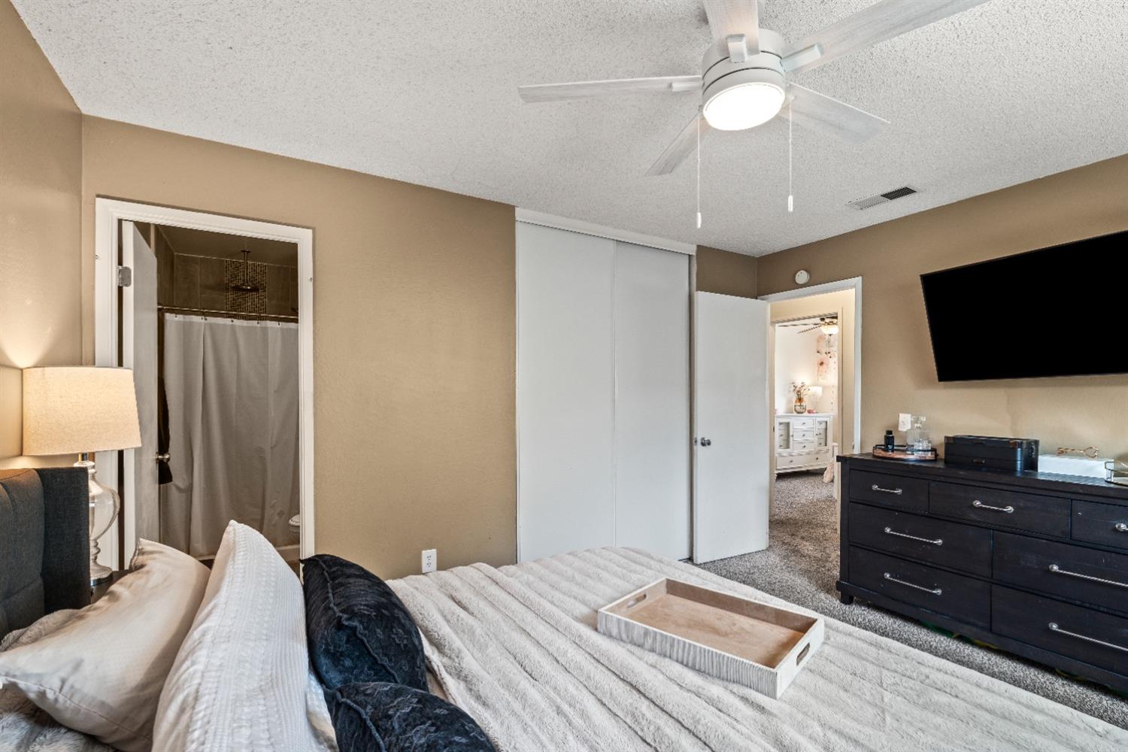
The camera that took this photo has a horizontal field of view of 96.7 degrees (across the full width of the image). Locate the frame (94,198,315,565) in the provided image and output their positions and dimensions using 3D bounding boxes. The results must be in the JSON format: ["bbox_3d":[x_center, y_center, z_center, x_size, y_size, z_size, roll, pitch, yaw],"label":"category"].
[{"bbox_3d":[-1.629,0.310,2.347,0.825,2.120,0.130,1,-1,-31],"label":"frame"}]

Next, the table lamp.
[{"bbox_3d":[-1.545,0.312,1.620,0.280,0.680,0.280,1,-1,-31],"label":"table lamp"}]

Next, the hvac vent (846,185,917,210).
[{"bbox_3d":[1.887,-1.041,2.970,0.180,0.020,0.335,1,-1,-31],"label":"hvac vent"}]

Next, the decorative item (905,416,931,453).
[{"bbox_3d":[2.179,0.360,3.080,0.115,0.235,0.115,1,-1,-31],"label":"decorative item"}]

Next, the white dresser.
[{"bbox_3d":[3.481,1.050,7.695,1.450,0.960,0.460,1,-1,-31],"label":"white dresser"}]

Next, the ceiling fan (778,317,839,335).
[{"bbox_3d":[3.458,-0.736,6.500,1.300,0.420,1.300,1,-1,-31],"label":"ceiling fan"}]

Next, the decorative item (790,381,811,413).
[{"bbox_3d":[3.648,0.333,7.720,0.300,0.500,0.280,1,-1,-31],"label":"decorative item"}]

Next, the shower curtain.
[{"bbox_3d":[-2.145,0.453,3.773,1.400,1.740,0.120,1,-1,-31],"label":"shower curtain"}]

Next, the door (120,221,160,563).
[{"bbox_3d":[-2.106,0.345,2.506,0.040,2.030,0.720,1,-1,-31],"label":"door"}]

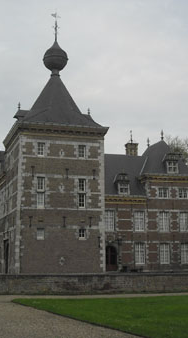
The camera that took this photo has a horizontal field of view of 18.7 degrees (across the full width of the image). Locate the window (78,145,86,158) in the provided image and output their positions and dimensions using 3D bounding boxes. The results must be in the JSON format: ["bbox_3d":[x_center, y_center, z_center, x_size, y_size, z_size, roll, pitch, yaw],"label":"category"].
[{"bbox_3d":[-1.096,-1.575,52.265,0.707,1.295,0.200,3,-10,-18],"label":"window"}]

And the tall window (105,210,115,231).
[{"bbox_3d":[2.239,7.503,83.210,1.637,3.022,0.200,3,-10,-18],"label":"tall window"}]

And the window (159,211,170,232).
[{"bbox_3d":[9.658,7.216,78.515,1.604,2.877,0.250,3,-11,-19],"label":"window"}]

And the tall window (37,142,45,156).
[{"bbox_3d":[-4.722,-1.763,51.088,0.675,1.248,0.200,3,-10,-18],"label":"tall window"}]

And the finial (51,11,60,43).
[{"bbox_3d":[-3.785,-14.182,57.229,0.900,3.234,0.450,6,-12,-34],"label":"finial"}]

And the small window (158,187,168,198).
[{"bbox_3d":[10.492,3.588,86.646,1.661,1.679,0.200,3,-10,-18],"label":"small window"}]

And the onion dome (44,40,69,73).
[{"bbox_3d":[-3.704,-10.727,55.064,2.417,3.420,2.417,-1,-10,0],"label":"onion dome"}]

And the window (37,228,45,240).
[{"bbox_3d":[-4.449,5.459,47.954,0.651,0.974,0.250,3,-11,-19],"label":"window"}]

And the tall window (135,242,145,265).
[{"bbox_3d":[6.194,11.331,76.560,1.482,2.829,0.250,3,-11,-19],"label":"tall window"}]

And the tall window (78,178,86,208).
[{"bbox_3d":[-1.078,2.209,51.612,0.707,2.653,0.200,3,-10,-18],"label":"tall window"}]

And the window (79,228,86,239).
[{"bbox_3d":[-0.983,5.603,49.139,0.639,0.947,0.250,3,-11,-19],"label":"window"}]

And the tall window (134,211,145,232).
[{"bbox_3d":[6.671,7.728,84.650,1.727,3.030,0.200,3,-10,-18],"label":"tall window"}]

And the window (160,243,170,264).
[{"bbox_3d":[9.636,11.524,77.728,1.542,2.832,0.250,3,-11,-19],"label":"window"}]

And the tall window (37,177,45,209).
[{"bbox_3d":[-4.485,2.015,48.565,0.668,2.740,0.250,3,-11,-19],"label":"tall window"}]

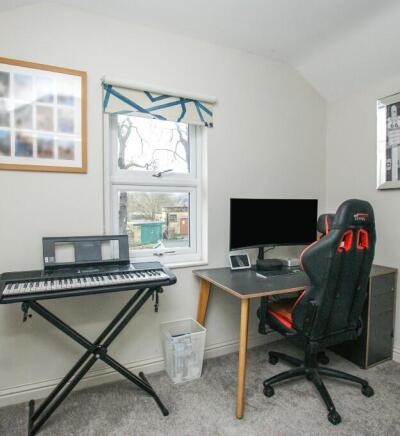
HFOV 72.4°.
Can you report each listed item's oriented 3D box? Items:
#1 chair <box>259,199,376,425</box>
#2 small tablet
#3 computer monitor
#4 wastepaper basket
[{"bbox_3d":[0.798,0.536,1.886,0.700,1.310,0.700,-1,3,-24],"label":"chair"},{"bbox_3d":[0.330,0.359,2.239,0.178,0.118,0.065,-1,3,-22],"label":"small tablet"},{"bbox_3d":[0.544,0.140,2.188,0.810,0.570,0.260,-1,3,-22],"label":"computer monitor"},{"bbox_3d":[-0.127,0.999,2.050,0.262,0.362,0.240,-1,3,-27],"label":"wastepaper basket"}]

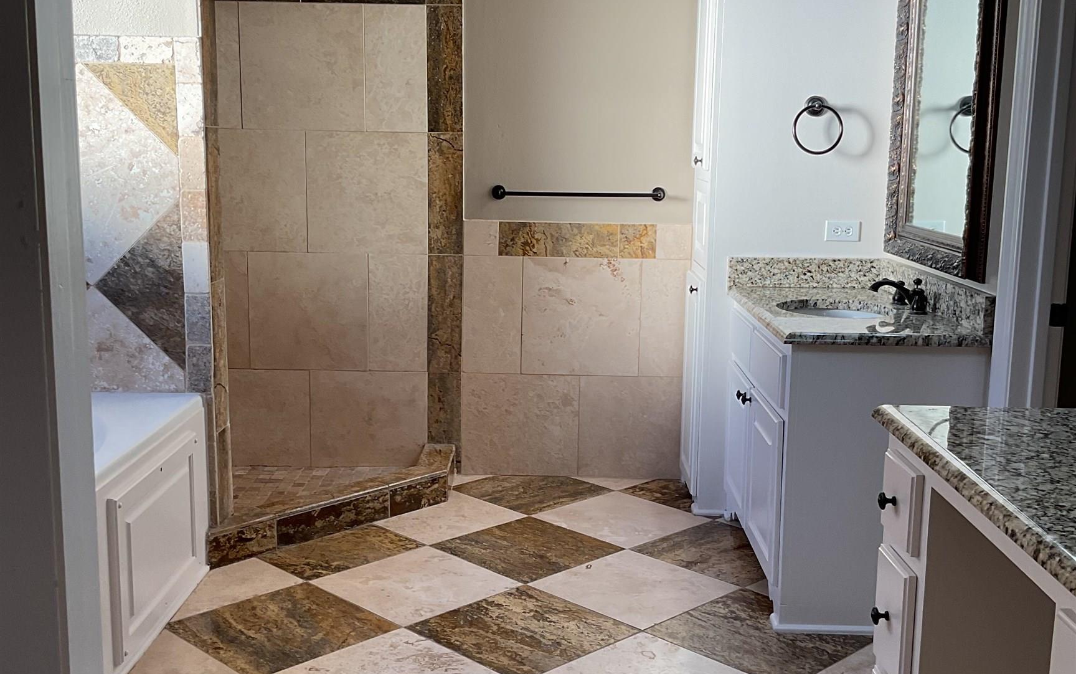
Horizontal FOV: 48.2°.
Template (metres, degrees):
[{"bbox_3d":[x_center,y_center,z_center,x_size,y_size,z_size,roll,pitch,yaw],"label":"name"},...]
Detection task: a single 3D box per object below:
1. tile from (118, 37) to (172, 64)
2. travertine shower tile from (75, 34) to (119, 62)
[{"bbox_3d":[-1.130,-0.829,3.475,0.155,0.074,0.013,1,10,1],"label":"tile"},{"bbox_3d":[-1.287,-0.831,3.478,0.152,0.074,0.013,1,10,1],"label":"travertine shower tile"}]

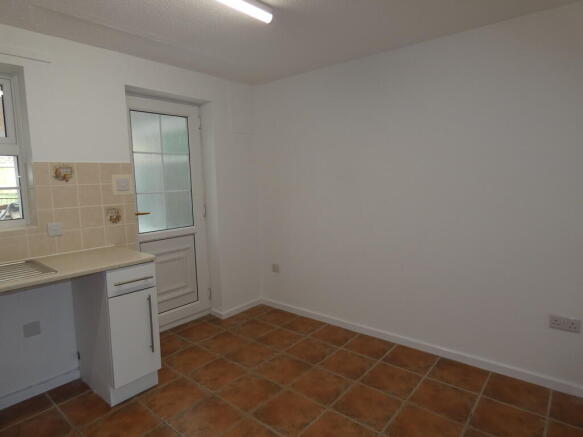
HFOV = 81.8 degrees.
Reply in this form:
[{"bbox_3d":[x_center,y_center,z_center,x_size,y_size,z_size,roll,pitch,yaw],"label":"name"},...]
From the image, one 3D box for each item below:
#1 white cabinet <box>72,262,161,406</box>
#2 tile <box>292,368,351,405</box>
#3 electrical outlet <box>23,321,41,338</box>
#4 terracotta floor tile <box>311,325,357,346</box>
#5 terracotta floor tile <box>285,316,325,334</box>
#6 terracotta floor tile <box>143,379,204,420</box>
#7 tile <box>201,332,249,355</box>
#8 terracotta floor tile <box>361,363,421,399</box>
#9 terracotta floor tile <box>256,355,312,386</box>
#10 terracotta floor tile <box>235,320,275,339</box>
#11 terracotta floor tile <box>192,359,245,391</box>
[{"bbox_3d":[-1.193,0.718,2.313,0.583,0.862,0.302,3,8,40],"label":"white cabinet"},{"bbox_3d":[0.200,1.116,2.249,0.318,0.012,0.318,3,8,40],"label":"tile"},{"bbox_3d":[-1.670,0.716,2.171,0.012,0.087,0.087,3,7,40],"label":"electrical outlet"},{"bbox_3d":[0.373,1.026,2.955,0.326,0.010,0.326,3,8,40],"label":"terracotta floor tile"},{"bbox_3d":[0.117,1.012,3.172,0.326,0.010,0.326,3,8,40],"label":"terracotta floor tile"},{"bbox_3d":[-0.754,1.158,2.169,0.318,0.012,0.318,3,8,40],"label":"terracotta floor tile"},{"bbox_3d":[-0.571,1.074,2.890,0.327,0.010,0.327,3,7,40],"label":"tile"},{"bbox_3d":[0.668,1.085,2.267,0.326,0.010,0.326,3,8,40],"label":"terracotta floor tile"},{"bbox_3d":[-0.057,1.101,2.467,0.318,0.012,0.318,3,8,40],"label":"terracotta floor tile"},{"bbox_3d":[-0.350,1.034,3.159,0.318,0.012,0.318,3,8,40],"label":"terracotta floor tile"},{"bbox_3d":[-0.529,1.120,2.419,0.327,0.010,0.327,3,7,40],"label":"terracotta floor tile"}]

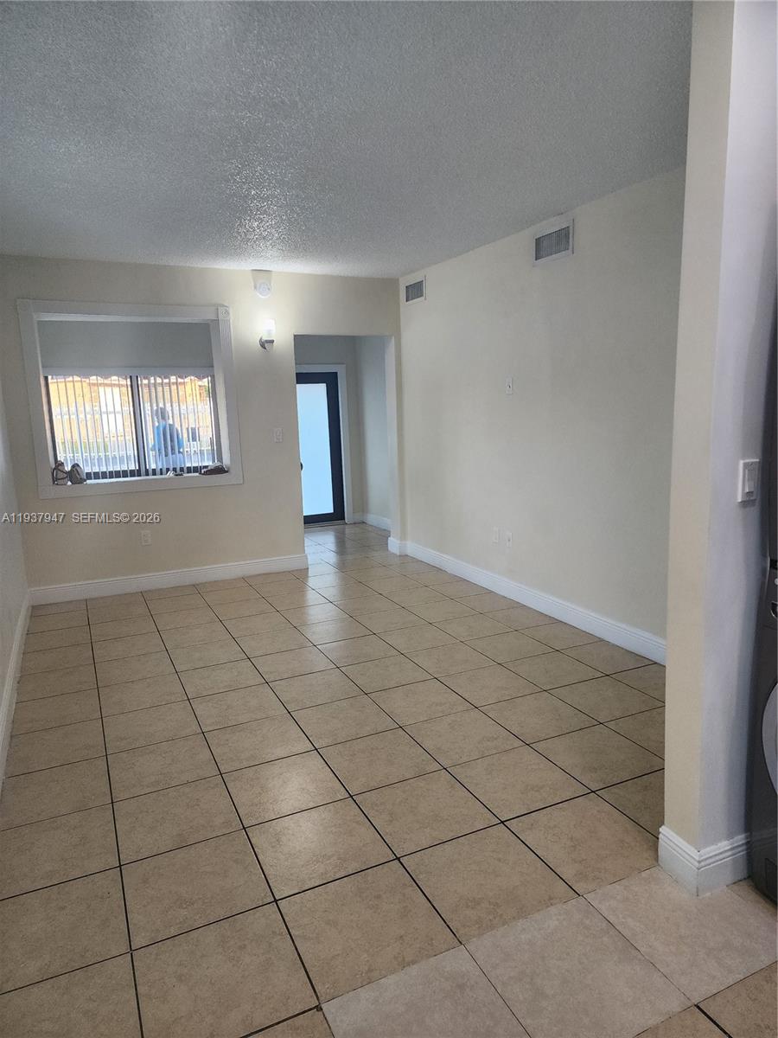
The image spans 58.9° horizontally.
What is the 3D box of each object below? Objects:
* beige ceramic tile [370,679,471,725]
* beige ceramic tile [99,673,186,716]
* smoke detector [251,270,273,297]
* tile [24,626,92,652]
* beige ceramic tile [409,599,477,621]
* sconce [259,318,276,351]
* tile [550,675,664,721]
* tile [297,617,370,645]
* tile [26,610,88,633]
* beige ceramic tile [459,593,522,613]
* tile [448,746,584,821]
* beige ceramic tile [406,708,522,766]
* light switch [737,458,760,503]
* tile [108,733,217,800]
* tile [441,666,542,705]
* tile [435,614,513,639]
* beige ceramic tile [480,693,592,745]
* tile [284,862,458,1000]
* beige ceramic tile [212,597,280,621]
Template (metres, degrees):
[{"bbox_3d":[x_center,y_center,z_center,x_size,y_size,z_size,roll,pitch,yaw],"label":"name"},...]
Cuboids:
[{"bbox_3d":[0.159,0.936,3.521,0.417,0.010,0.414,-7,11,-24],"label":"beige ceramic tile"},{"bbox_3d":[-1.355,0.964,3.790,0.420,0.010,0.420,-7,11,-24],"label":"beige ceramic tile"},{"bbox_3d":[-1.026,-1.879,5.644,0.145,0.145,0.050,-7,11,-24],"label":"smoke detector"},{"bbox_3d":[-2.171,0.792,4.534,0.391,0.010,0.398,-7,11,-24],"label":"tile"},{"bbox_3d":[0.372,0.643,4.785,0.393,0.010,0.390,-7,11,-24],"label":"beige ceramic tile"},{"bbox_3d":[-1.053,-1.595,5.973,0.105,0.255,0.160,-7,11,-24],"label":"sconce"},{"bbox_3d":[1.049,0.870,3.351,0.393,0.010,0.394,-7,11,-24],"label":"tile"},{"bbox_3d":[-0.361,0.731,4.473,0.401,0.010,0.401,-7,11,-24],"label":"tile"},{"bbox_3d":[-2.435,0.764,5.074,0.417,0.010,0.414,-7,11,-24],"label":"tile"},{"bbox_3d":[0.713,0.602,4.940,0.349,0.010,0.390,-7,11,-24],"label":"beige ceramic tile"},{"bbox_3d":[0.494,1.012,2.658,0.401,0.010,0.401,-7,11,-24],"label":"tile"},{"bbox_3d":[0.338,1.002,3.171,0.420,0.010,0.420,-7,11,-24],"label":"beige ceramic tile"},{"bbox_3d":[0.977,-0.103,1.870,0.071,0.115,0.014,-6,11,-21],"label":"light switch"},{"bbox_3d":[-0.987,1.071,2.999,0.417,0.010,0.414,-7,11,-24],"label":"tile"},{"bbox_3d":[0.525,0.860,3.568,0.403,0.010,0.398,-7,11,-24],"label":"tile"},{"bbox_3d":[0.569,0.736,4.662,0.420,0.010,0.420,-7,11,-24],"label":"tile"},{"bbox_3d":[0.690,0.912,3.187,0.401,0.010,0.401,-7,11,-24],"label":"beige ceramic tile"},{"bbox_3d":[-0.069,1.157,1.974,0.403,0.010,0.396,-7,11,-24],"label":"tile"},{"bbox_3d":[-1.079,0.672,5.086,0.406,0.010,0.406,-7,11,-24],"label":"beige ceramic tile"}]

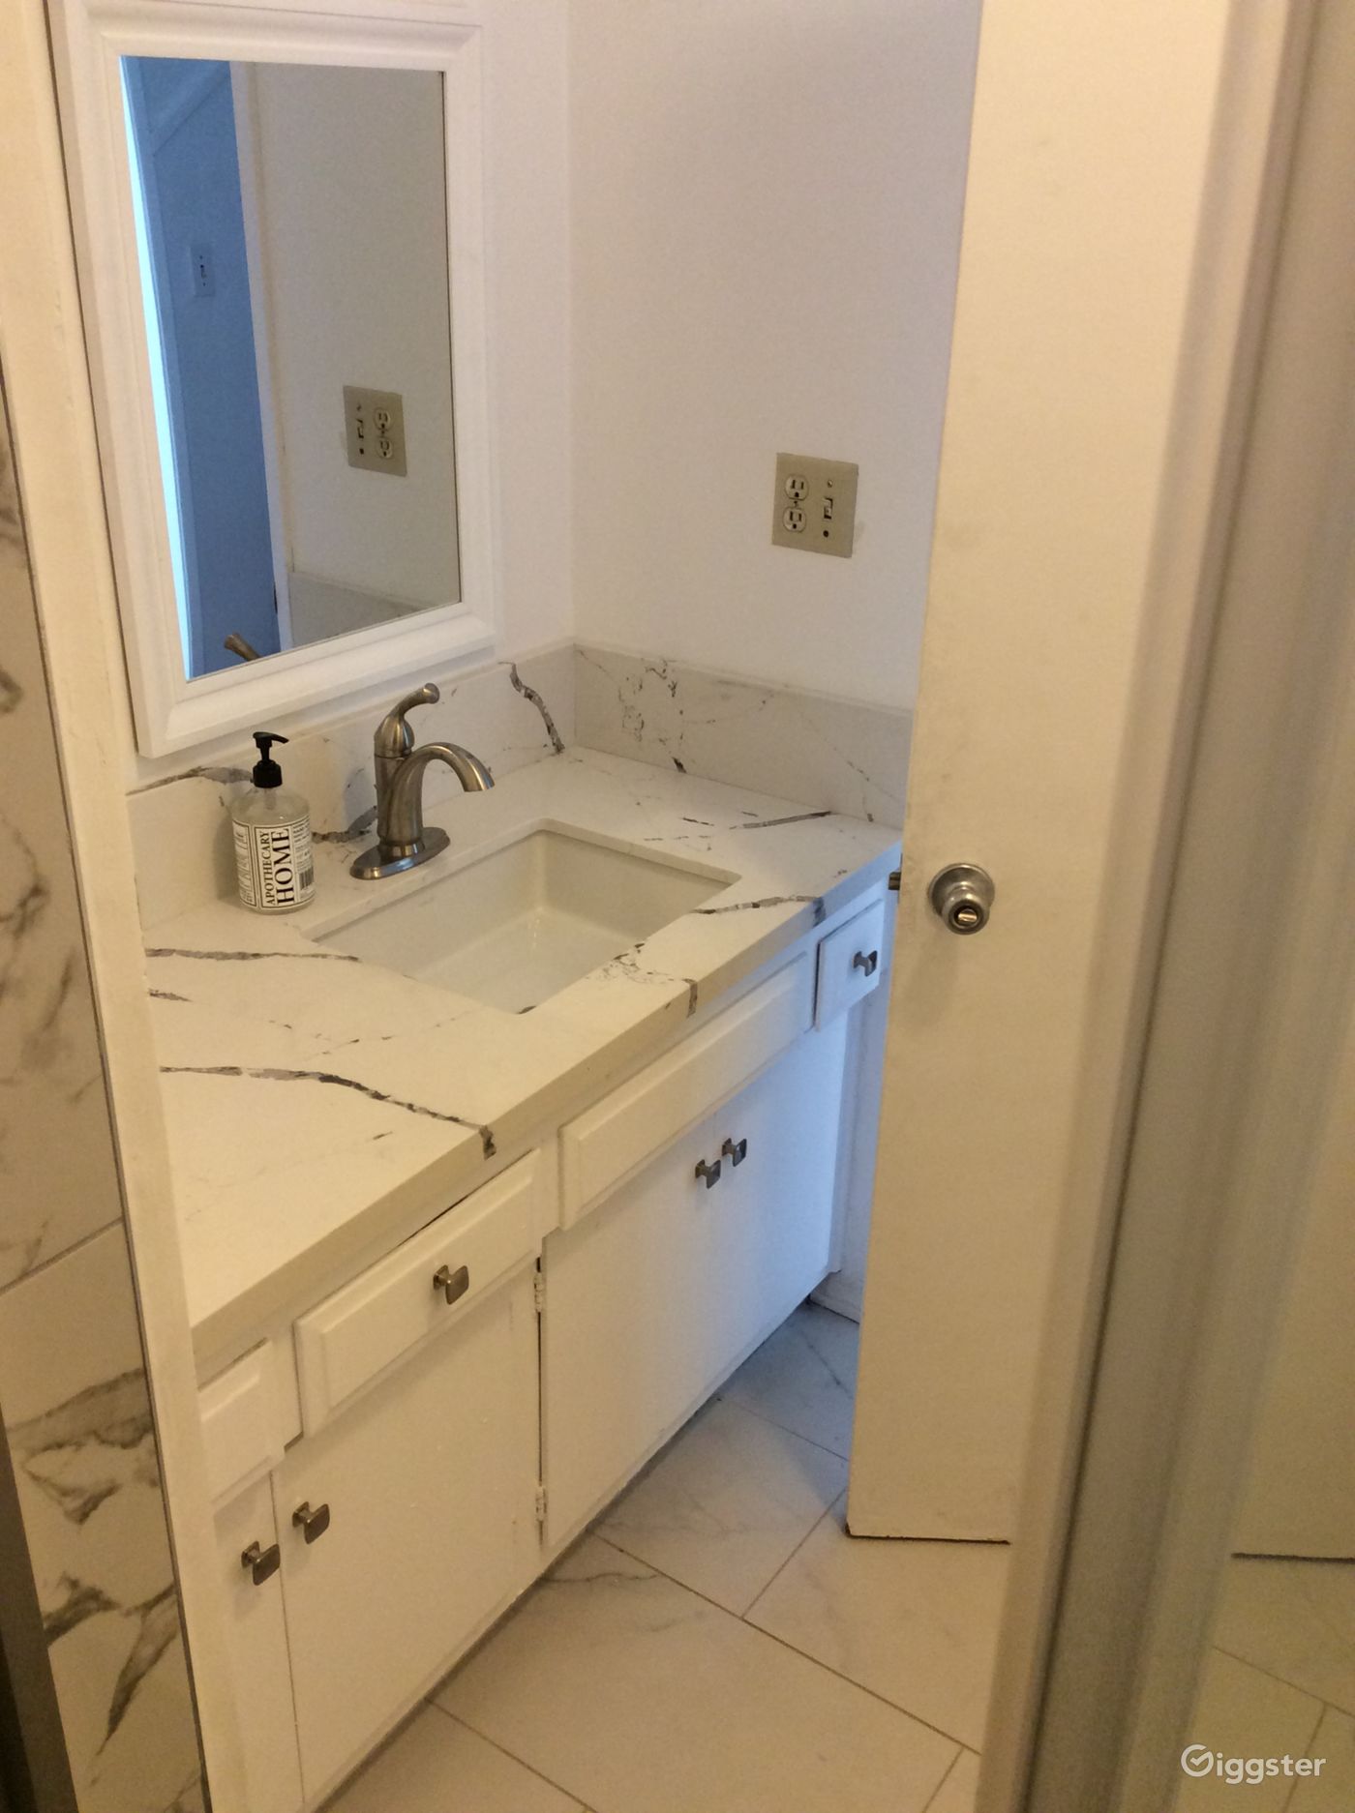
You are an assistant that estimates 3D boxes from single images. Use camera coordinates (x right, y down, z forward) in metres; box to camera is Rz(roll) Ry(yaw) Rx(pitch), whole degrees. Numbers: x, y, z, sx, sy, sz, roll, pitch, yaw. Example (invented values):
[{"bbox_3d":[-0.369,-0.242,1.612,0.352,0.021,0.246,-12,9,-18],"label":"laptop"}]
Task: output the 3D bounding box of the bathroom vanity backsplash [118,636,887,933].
[{"bbox_3d":[-0.192,-0.076,1.894,0.565,0.151,1.000,17,28,29],"label":"bathroom vanity backsplash"}]

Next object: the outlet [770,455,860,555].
[{"bbox_3d":[0.170,-0.500,2.094,0.116,0.114,0.012,17,28,29],"label":"outlet"}]

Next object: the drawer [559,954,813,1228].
[{"bbox_3d":[0.012,0.186,1.853,0.030,0.120,0.492,17,28,29],"label":"drawer"}]

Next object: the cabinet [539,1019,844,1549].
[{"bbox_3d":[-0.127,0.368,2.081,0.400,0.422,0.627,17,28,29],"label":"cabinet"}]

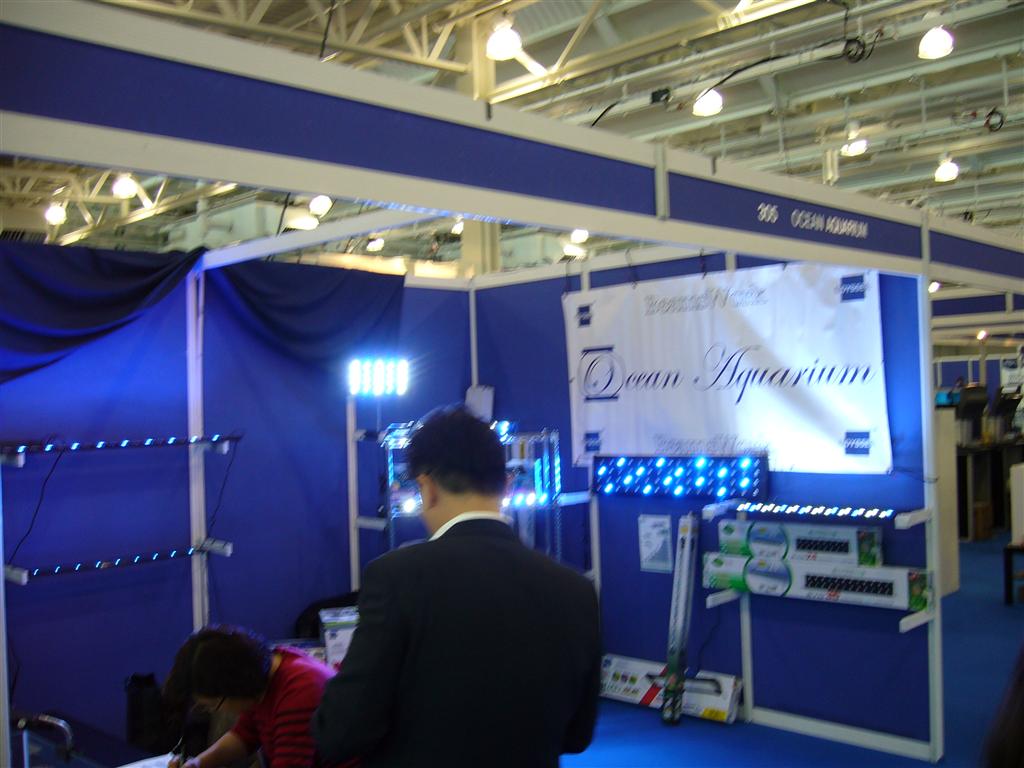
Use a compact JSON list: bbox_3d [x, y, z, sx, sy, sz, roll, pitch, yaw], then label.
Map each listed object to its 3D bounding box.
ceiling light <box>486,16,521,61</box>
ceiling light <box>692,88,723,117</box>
[{"bbox_3d":[-0.104,-4.791,14.357,0.480,0.560,0.480,-2,-1,0],"label":"ceiling light"},{"bbox_3d":[3.377,-4.862,17.885,0.480,0.480,0.480,-2,-1,0],"label":"ceiling light"}]

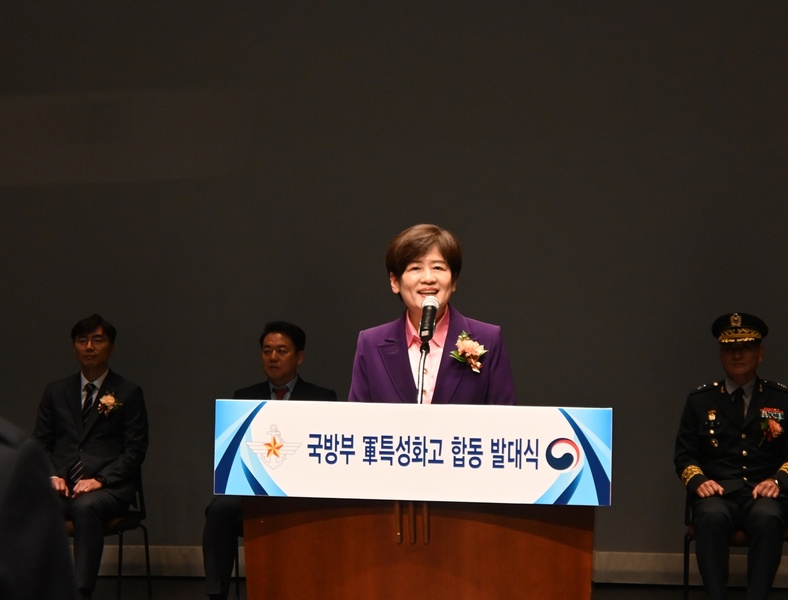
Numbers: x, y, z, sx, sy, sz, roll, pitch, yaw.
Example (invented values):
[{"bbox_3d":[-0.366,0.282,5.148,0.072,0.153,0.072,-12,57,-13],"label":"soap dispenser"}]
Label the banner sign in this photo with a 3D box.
[{"bbox_3d":[0.047,0.394,4.860,1.028,0.249,0.020,1,0,5],"label":"banner sign"}]

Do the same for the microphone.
[{"bbox_3d":[0.096,0.055,5.150,0.050,0.050,0.190,2,33,4],"label":"microphone"}]

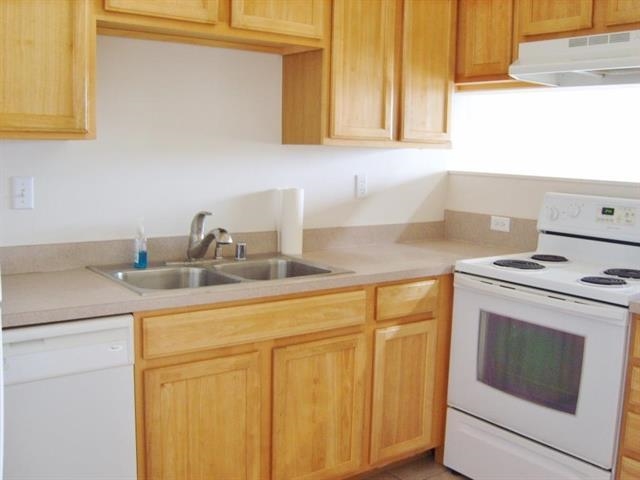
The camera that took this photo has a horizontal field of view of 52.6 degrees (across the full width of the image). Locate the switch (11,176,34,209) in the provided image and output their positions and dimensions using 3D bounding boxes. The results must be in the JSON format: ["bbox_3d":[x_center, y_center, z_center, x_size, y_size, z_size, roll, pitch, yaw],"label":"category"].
[{"bbox_3d":[-1.056,-0.167,2.301,0.071,0.115,0.012,-4,10,-35],"label":"switch"}]

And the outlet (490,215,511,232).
[{"bbox_3d":[0.897,-0.079,3.212,0.010,0.070,0.115,-5,10,-37],"label":"outlet"}]

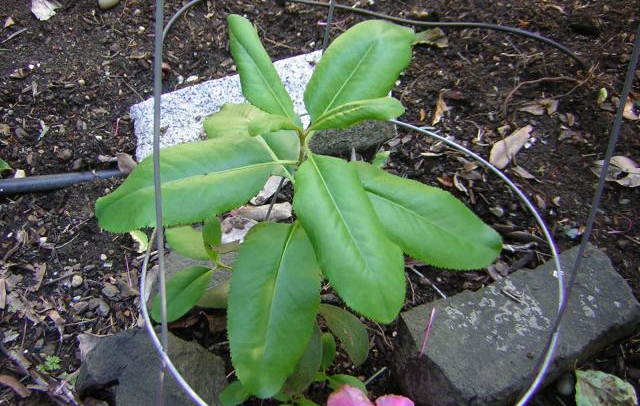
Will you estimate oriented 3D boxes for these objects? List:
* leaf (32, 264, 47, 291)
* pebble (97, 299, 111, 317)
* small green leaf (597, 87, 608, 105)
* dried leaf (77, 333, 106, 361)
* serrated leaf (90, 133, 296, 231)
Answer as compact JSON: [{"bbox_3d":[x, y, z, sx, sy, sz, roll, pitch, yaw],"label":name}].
[{"bbox_3d":[-0.259,0.069,0.615,0.014,0.008,0.032,0,49,-1],"label":"leaf"},{"bbox_3d":[-0.193,0.094,0.593,0.012,0.010,0.015,-19,52,-17],"label":"pebble"},{"bbox_3d":[0.334,-0.125,0.787,0.014,0.009,0.028,18,51,14],"label":"small green leaf"},{"bbox_3d":[-0.188,0.119,0.549,0.029,0.012,0.029,30,54,23],"label":"dried leaf"},{"bbox_3d":[-0.074,-0.009,0.397,0.118,0.020,0.053,-16,69,-6],"label":"serrated leaf"}]

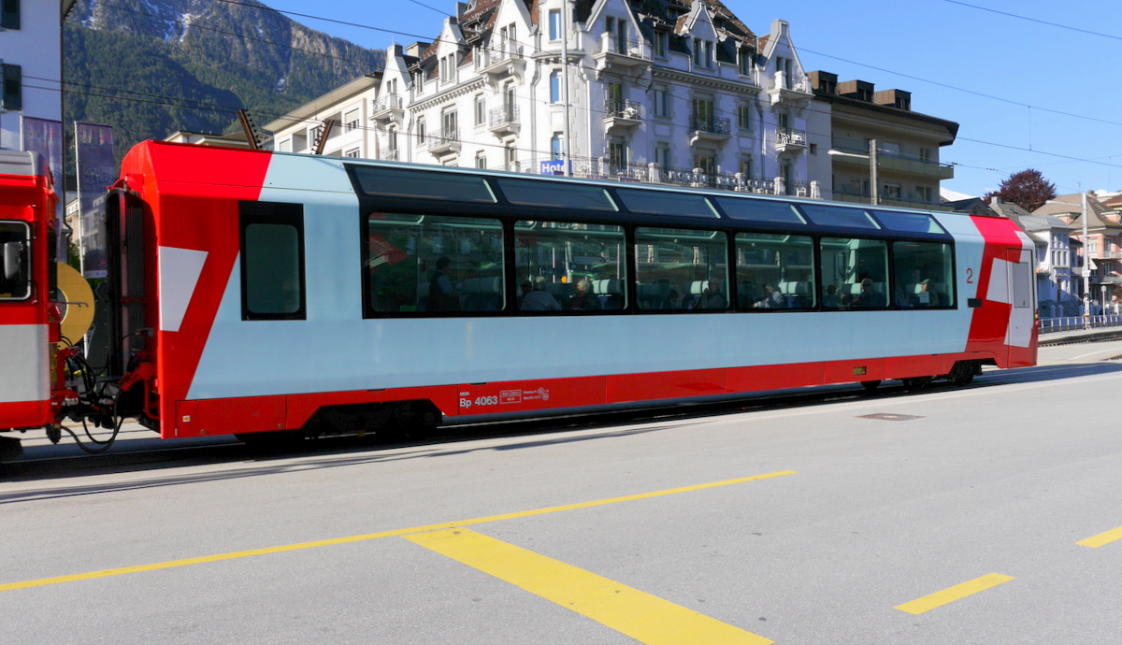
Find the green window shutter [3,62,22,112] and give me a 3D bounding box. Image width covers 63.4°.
[{"bbox_3d":[-19.340,-8.282,32.000,0.555,1.600,0.060,-1,-1,-35],"label":"green window shutter"}]

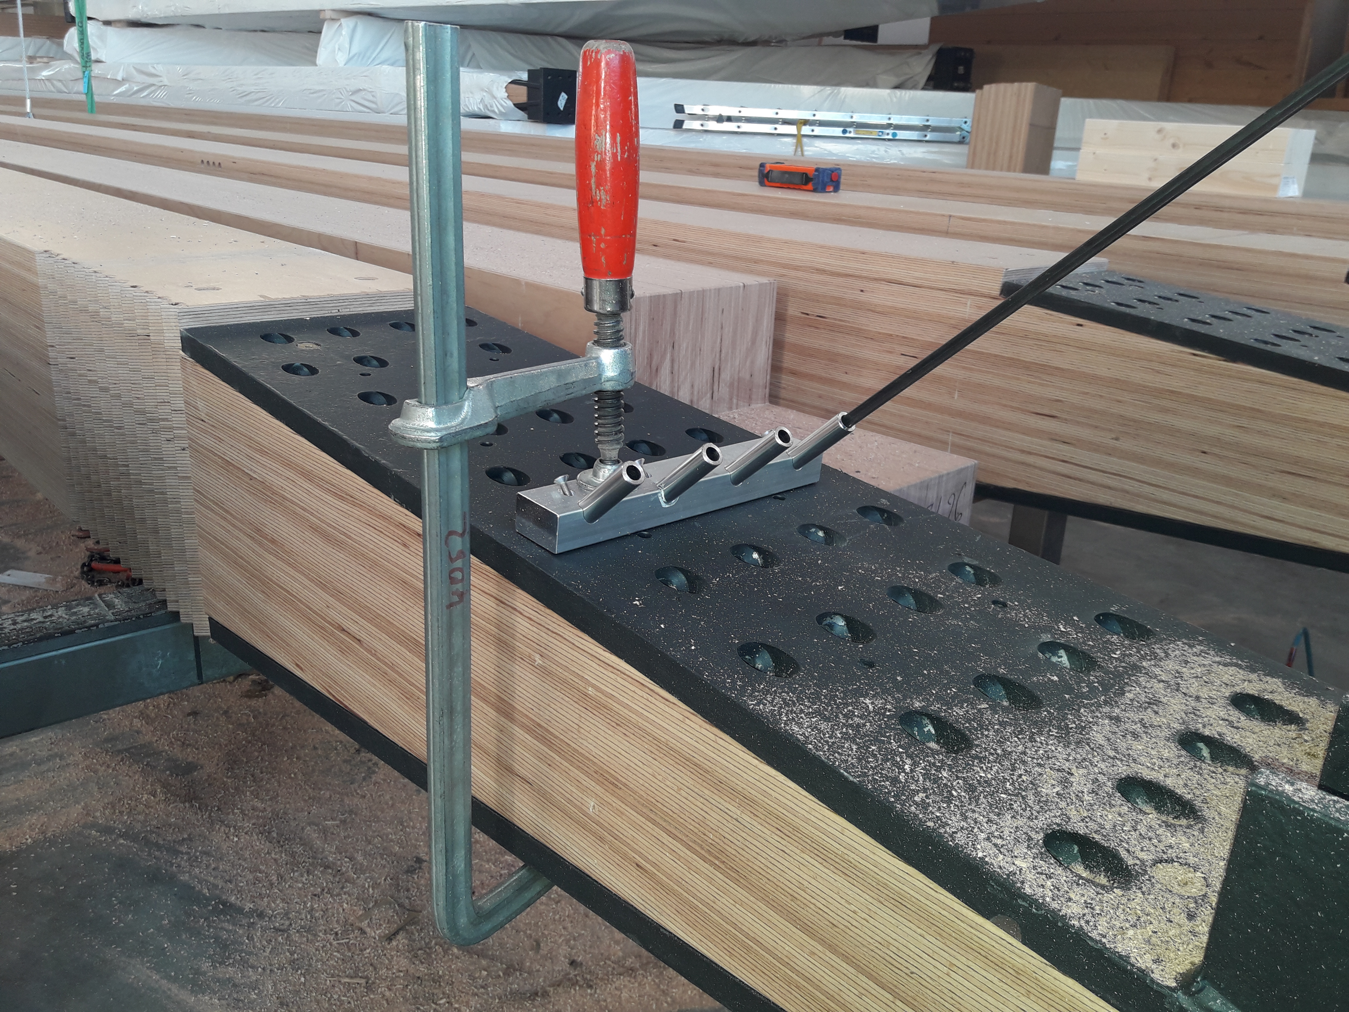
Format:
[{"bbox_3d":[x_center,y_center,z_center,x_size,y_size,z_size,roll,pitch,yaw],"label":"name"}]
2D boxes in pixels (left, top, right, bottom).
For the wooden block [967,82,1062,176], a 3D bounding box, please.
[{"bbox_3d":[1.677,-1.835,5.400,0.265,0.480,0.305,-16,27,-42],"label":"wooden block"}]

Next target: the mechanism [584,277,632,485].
[{"bbox_3d":[-0.037,-0.068,0.615,0.029,0.120,0.029,1,21,0],"label":"mechanism"}]

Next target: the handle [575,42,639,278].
[{"bbox_3d":[-0.035,-0.180,0.573,0.034,0.121,0.034,1,21,0],"label":"handle"}]

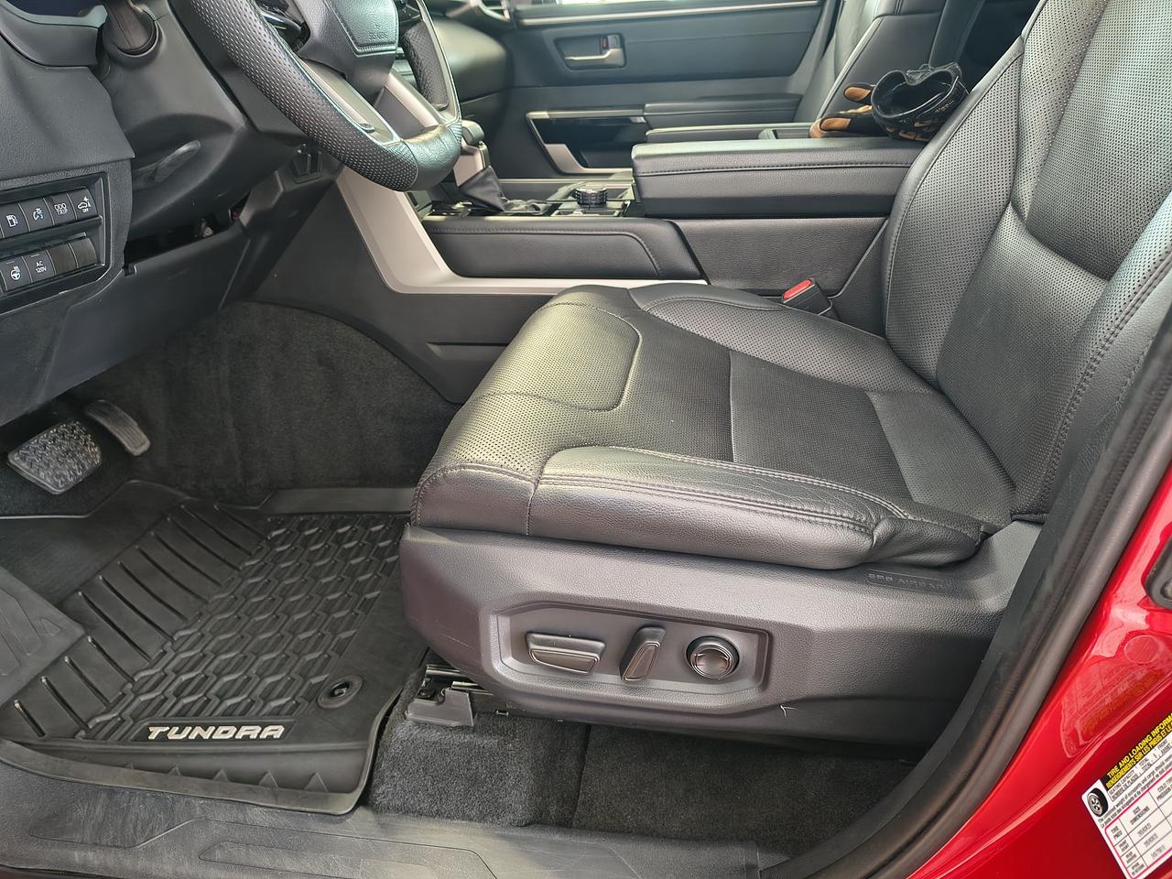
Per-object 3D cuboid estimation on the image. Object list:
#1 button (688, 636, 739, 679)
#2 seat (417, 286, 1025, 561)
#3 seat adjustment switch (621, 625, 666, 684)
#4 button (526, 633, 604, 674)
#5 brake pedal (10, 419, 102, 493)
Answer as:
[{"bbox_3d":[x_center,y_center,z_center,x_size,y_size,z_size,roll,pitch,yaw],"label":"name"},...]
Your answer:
[{"bbox_3d":[0.119,0.204,0.760,0.048,0.047,0.016,4,28,7],"label":"button"},{"bbox_3d":[0.137,-0.037,0.951,0.515,0.140,0.540,4,28,7],"label":"seat"},{"bbox_3d":[0.053,0.202,0.767,0.021,0.052,0.021,23,28,-3],"label":"seat adjustment switch"},{"bbox_3d":[-0.020,0.206,0.781,0.077,0.027,0.021,6,28,6],"label":"button"},{"bbox_3d":[-0.741,0.025,1.132,0.025,0.080,0.112,-40,15,25],"label":"brake pedal"}]

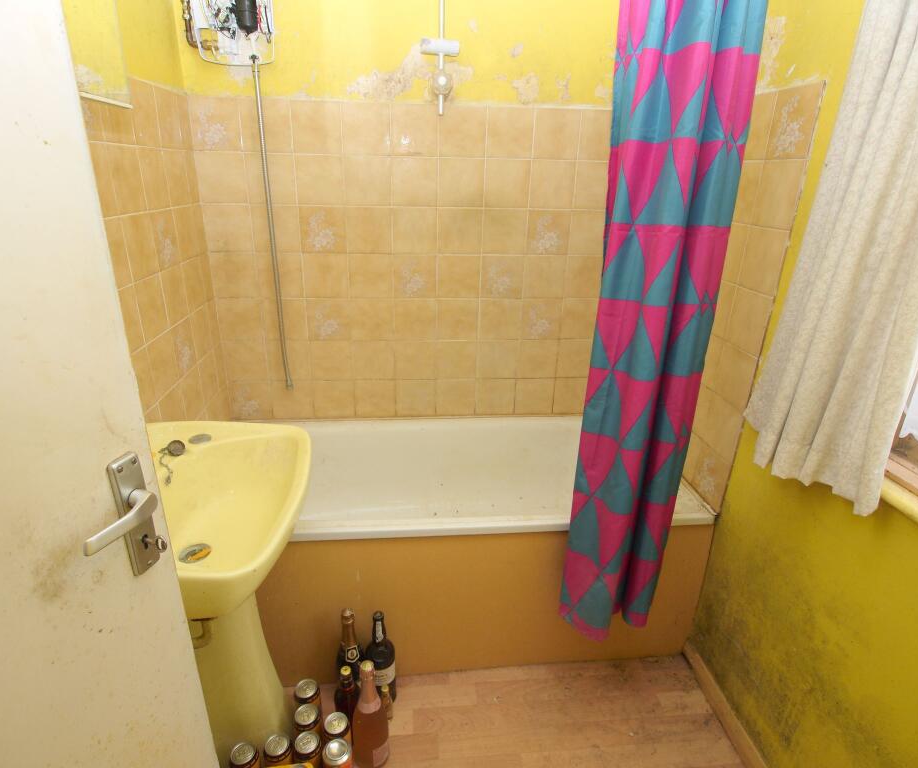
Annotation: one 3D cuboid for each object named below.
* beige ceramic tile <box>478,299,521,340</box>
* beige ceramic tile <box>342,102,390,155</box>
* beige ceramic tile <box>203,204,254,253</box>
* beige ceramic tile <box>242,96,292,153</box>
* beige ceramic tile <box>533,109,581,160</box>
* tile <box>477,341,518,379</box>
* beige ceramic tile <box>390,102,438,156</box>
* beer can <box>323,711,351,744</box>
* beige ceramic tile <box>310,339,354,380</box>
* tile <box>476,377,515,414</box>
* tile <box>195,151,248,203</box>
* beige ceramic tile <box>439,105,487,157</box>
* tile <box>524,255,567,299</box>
[{"bbox_3d":[0.150,-0.233,1.924,0.150,0.150,0.010,-1,21,-5],"label":"beige ceramic tile"},{"bbox_3d":[-0.291,-0.795,1.665,0.150,0.150,0.010,-1,21,-5],"label":"beige ceramic tile"},{"bbox_3d":[-0.752,-0.508,1.737,0.150,0.150,0.010,-1,21,-5],"label":"beige ceramic tile"},{"bbox_3d":[-0.593,-0.792,1.638,0.150,0.150,0.010,-1,22,-5],"label":"beige ceramic tile"},{"bbox_3d":[0.315,-0.801,1.719,0.150,0.150,0.010,-1,21,-5],"label":"beige ceramic tile"},{"bbox_3d":[0.146,-0.093,1.984,0.150,0.150,0.010,-1,22,-5],"label":"tile"},{"bbox_3d":[-0.139,-0.796,1.678,0.150,0.150,0.010,-1,21,-5],"label":"beige ceramic tile"},{"bbox_3d":[-0.300,0.897,1.319,0.066,0.163,0.066,-1,21,-5],"label":"beer can"},{"bbox_3d":[-0.460,-0.086,1.930,0.150,0.150,0.010,-1,21,-5],"label":"beige ceramic tile"},{"bbox_3d":[0.143,0.048,2.040,0.150,0.150,0.010,-1,22,-5],"label":"tile"},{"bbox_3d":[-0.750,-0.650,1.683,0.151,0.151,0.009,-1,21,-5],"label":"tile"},{"bbox_3d":[0.013,-0.805,1.705,0.151,0.151,0.010,-1,22,-5],"label":"beige ceramic tile"},{"bbox_3d":[0.306,-0.378,1.893,0.151,0.151,0.009,-1,21,-5],"label":"tile"}]

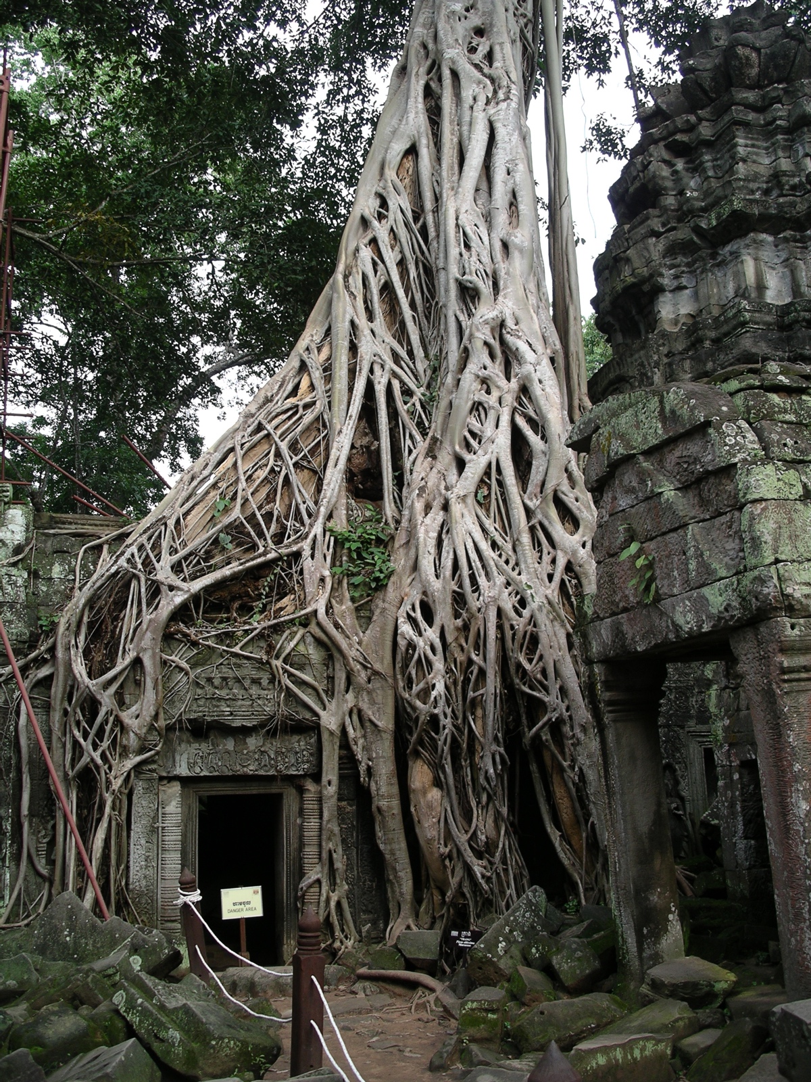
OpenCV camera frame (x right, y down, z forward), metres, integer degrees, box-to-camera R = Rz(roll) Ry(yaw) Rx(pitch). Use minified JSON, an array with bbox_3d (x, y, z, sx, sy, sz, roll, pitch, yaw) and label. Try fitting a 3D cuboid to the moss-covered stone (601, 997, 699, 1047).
[{"bbox_3d":[1.544,3.054,7.323,0.570,0.240,0.420,-4,-2,15],"label":"moss-covered stone"}]

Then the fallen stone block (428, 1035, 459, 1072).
[{"bbox_3d":[0.239,3.192,7.200,0.130,0.170,0.290,-4,-13,15],"label":"fallen stone block"}]

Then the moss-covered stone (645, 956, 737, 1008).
[{"bbox_3d":[1.992,3.068,8.050,0.570,0.280,0.460,0,-12,0],"label":"moss-covered stone"}]

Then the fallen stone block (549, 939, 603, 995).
[{"bbox_3d":[1.296,3.238,8.800,0.330,0.360,0.300,4,-13,-20],"label":"fallen stone block"}]

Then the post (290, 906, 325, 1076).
[{"bbox_3d":[-0.582,2.678,6.838,0.148,0.990,0.148,3,-13,-18],"label":"post"}]

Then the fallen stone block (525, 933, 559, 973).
[{"bbox_3d":[1.155,3.494,9.787,0.270,0.310,0.300,3,-13,-20],"label":"fallen stone block"}]

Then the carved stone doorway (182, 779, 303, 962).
[{"bbox_3d":[-1.666,3.345,11.721,1.160,1.800,0.400,1,-12,-11],"label":"carved stone doorway"}]

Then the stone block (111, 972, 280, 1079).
[{"bbox_3d":[-1.302,3.023,7.200,0.800,0.500,0.720,5,-14,-24],"label":"stone block"}]

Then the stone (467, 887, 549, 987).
[{"bbox_3d":[0.940,3.426,10.007,0.340,0.260,0.800,24,50,40],"label":"stone"}]

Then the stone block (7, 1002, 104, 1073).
[{"bbox_3d":[-2.099,2.988,6.946,0.500,0.360,0.420,2,-12,-15],"label":"stone block"}]

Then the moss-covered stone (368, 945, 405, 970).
[{"bbox_3d":[-0.171,3.744,10.400,0.310,0.210,0.270,0,-12,0],"label":"moss-covered stone"}]

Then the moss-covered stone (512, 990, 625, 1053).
[{"bbox_3d":[1.082,3.167,7.608,0.660,0.280,0.380,3,2,-20],"label":"moss-covered stone"}]

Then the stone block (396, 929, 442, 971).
[{"bbox_3d":[0.123,3.857,10.891,0.400,0.380,0.340,-3,-12,8],"label":"stone block"}]

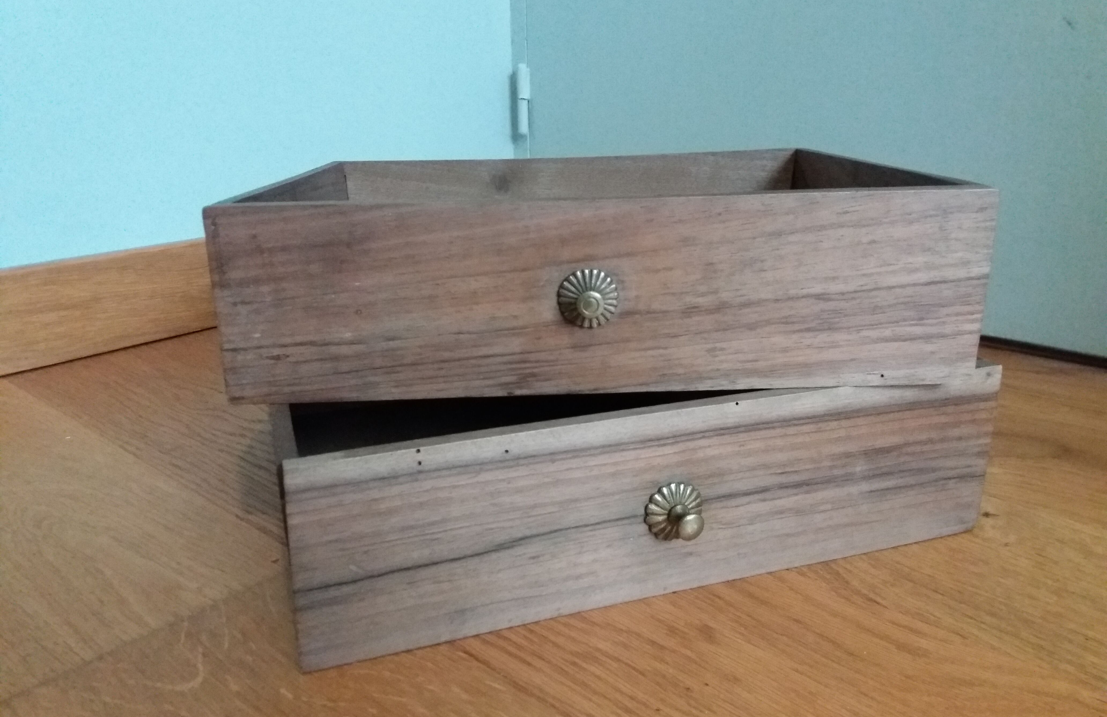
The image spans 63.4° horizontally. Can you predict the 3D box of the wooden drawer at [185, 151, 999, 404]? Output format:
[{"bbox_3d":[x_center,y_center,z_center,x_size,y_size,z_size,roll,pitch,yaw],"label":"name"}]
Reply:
[{"bbox_3d":[0.021,-0.075,0.618,0.405,0.106,0.343,-2,16,-2],"label":"wooden drawer"}]

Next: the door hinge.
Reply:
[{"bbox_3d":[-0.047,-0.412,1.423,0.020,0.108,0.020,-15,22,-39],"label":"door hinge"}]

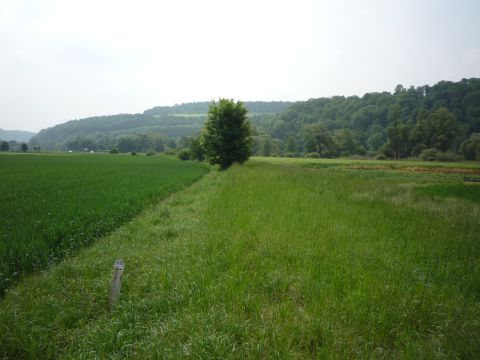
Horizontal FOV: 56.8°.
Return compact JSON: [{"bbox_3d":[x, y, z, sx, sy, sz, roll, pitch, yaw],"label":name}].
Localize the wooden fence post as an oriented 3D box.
[{"bbox_3d":[-1.230,1.050,4.400,0.110,0.520,0.110,8,4,-15],"label":"wooden fence post"}]

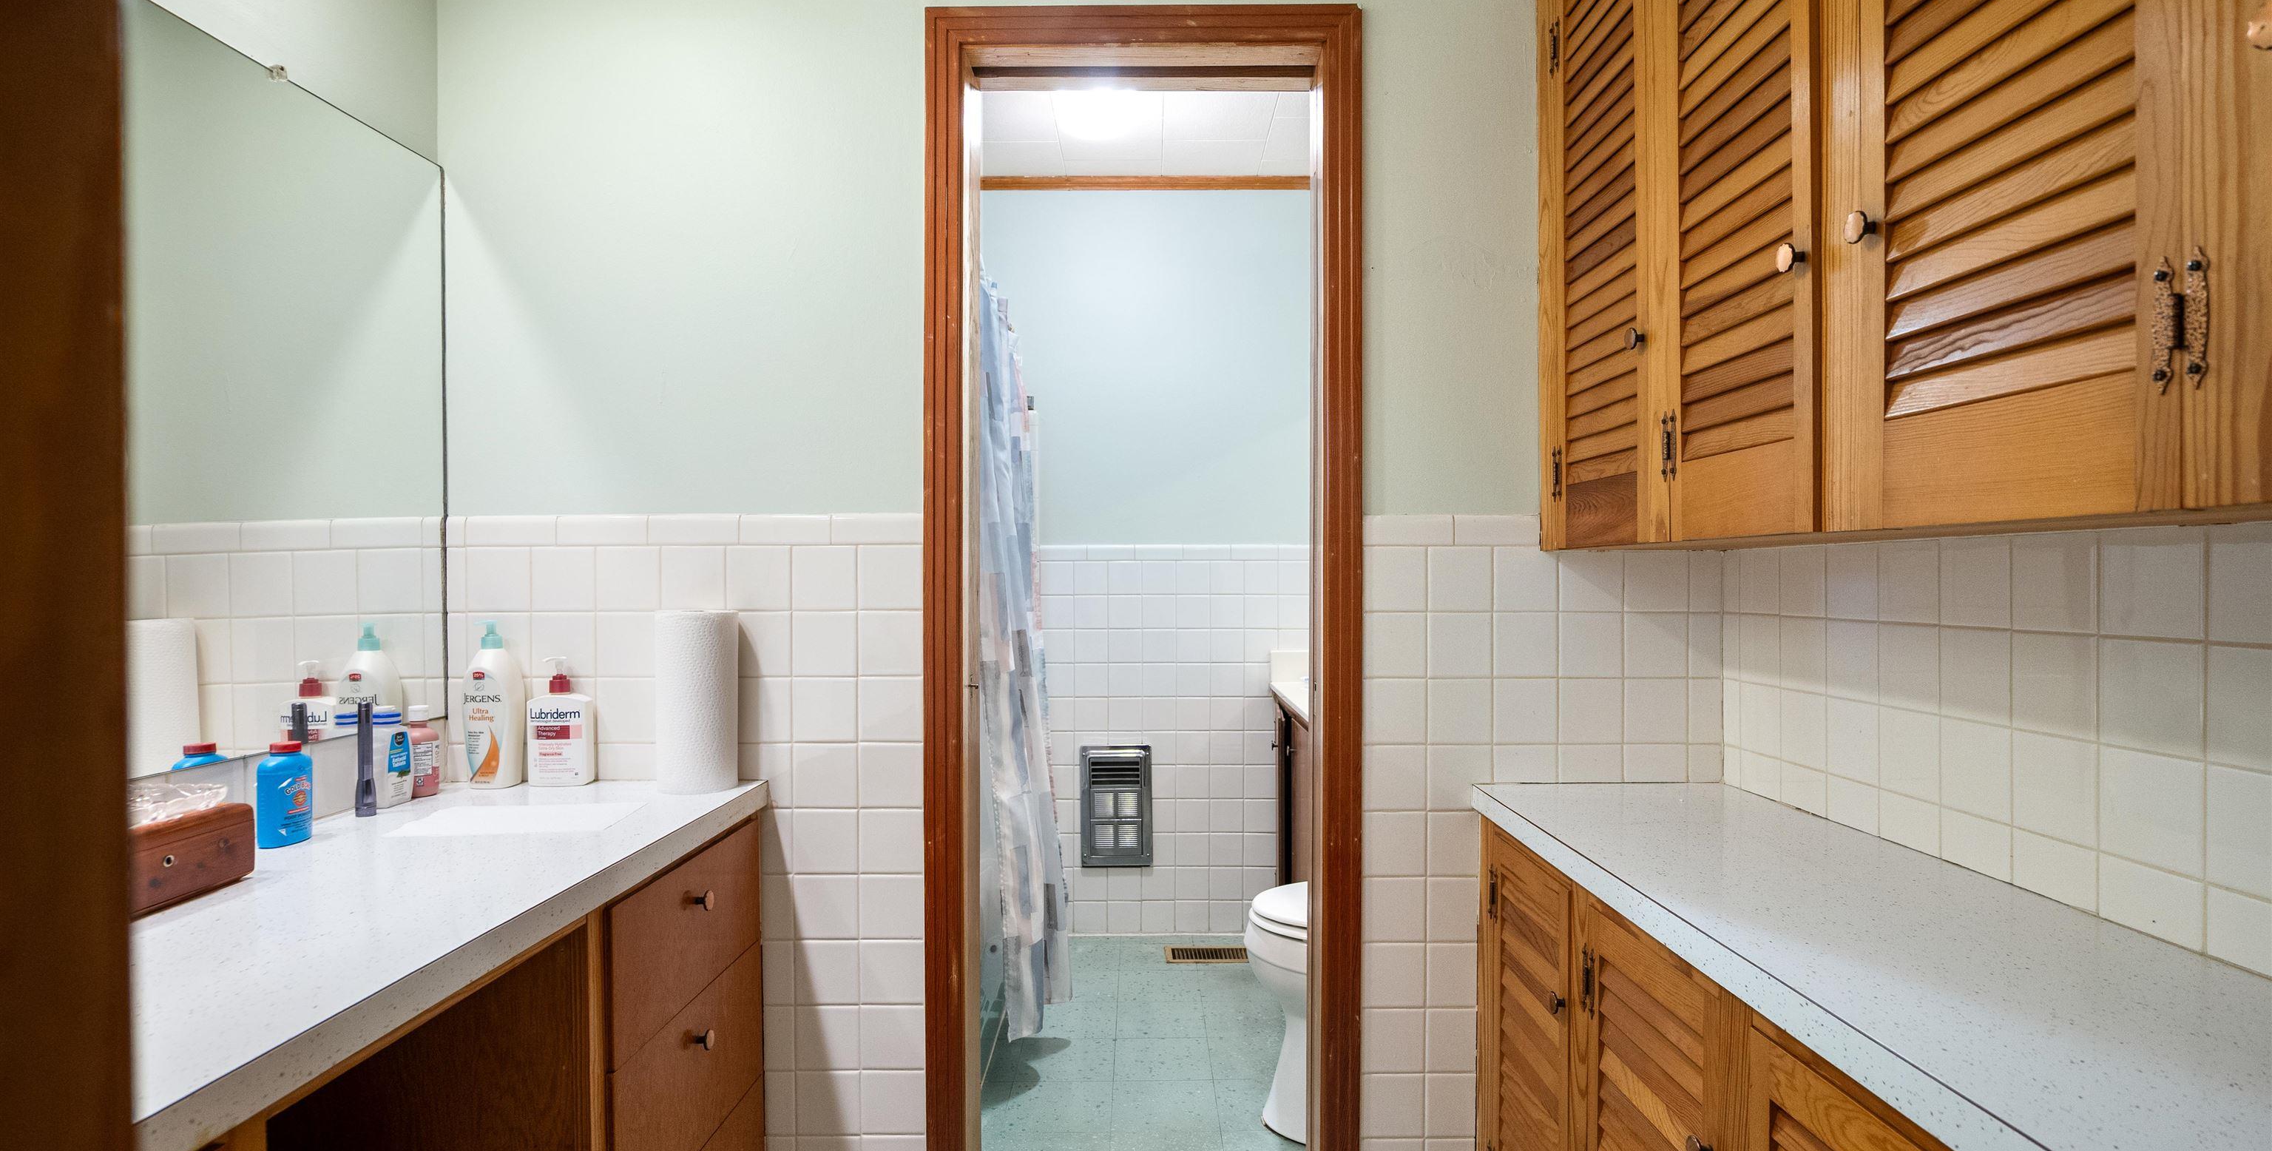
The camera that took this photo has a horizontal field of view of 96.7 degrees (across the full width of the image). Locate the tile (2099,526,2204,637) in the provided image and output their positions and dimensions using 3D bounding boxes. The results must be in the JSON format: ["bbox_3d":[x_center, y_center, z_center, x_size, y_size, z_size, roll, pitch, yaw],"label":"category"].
[{"bbox_3d":[0.993,0.006,0.983,0.010,0.108,0.105,0,0,0],"label":"tile"}]

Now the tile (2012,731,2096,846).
[{"bbox_3d":[0.993,0.229,1.087,0.010,0.107,0.104,0,0,0],"label":"tile"}]

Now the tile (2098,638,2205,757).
[{"bbox_3d":[0.984,0.116,0.976,0.009,0.108,0.104,0,0,0],"label":"tile"}]

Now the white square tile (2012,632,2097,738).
[{"bbox_3d":[0.983,0.116,1.076,0.010,0.109,0.100,0,0,0],"label":"white square tile"}]

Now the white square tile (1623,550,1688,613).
[{"bbox_3d":[0.875,0.007,1.702,0.107,0.109,0.010,0,0,0],"label":"white square tile"}]

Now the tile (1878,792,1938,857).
[{"bbox_3d":[0.983,0.314,1.277,0.010,0.065,0.100,0,0,0],"label":"tile"}]

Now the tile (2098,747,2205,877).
[{"bbox_3d":[0.984,0.226,0.976,0.009,0.108,0.104,0,0,0],"label":"tile"}]

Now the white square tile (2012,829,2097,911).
[{"bbox_3d":[0.983,0.314,1.076,0.010,0.065,0.100,0,0,0],"label":"white square tile"}]

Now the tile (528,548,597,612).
[{"bbox_3d":[-0.953,0.006,1.685,0.106,0.106,0.010,0,0,0],"label":"tile"}]

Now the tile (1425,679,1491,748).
[{"bbox_3d":[0.543,0.228,1.692,0.108,0.108,0.009,0,0,0],"label":"tile"}]

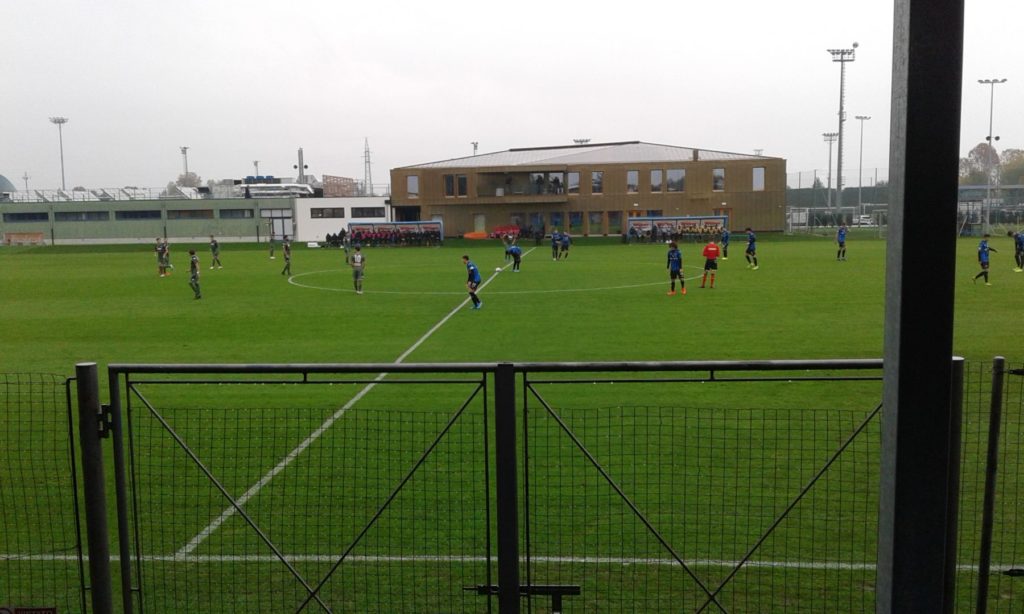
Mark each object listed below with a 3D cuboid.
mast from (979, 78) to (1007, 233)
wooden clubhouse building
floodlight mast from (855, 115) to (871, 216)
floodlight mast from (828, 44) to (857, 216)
[{"bbox_3d":[43.582,-13.675,78.064,2.600,13.940,0.700,-1,6,3],"label":"mast"},{"bbox_3d":[8.067,-13.194,95.114,37.350,9.760,28.000,-1,6,5],"label":"wooden clubhouse building"},{"bbox_3d":[44.834,-17.308,109.860,2.600,14.060,0.700,-5,8,-35],"label":"floodlight mast"},{"bbox_3d":[52.954,-27.709,137.908,4.500,28.290,1.700,-1,6,-3],"label":"floodlight mast"}]

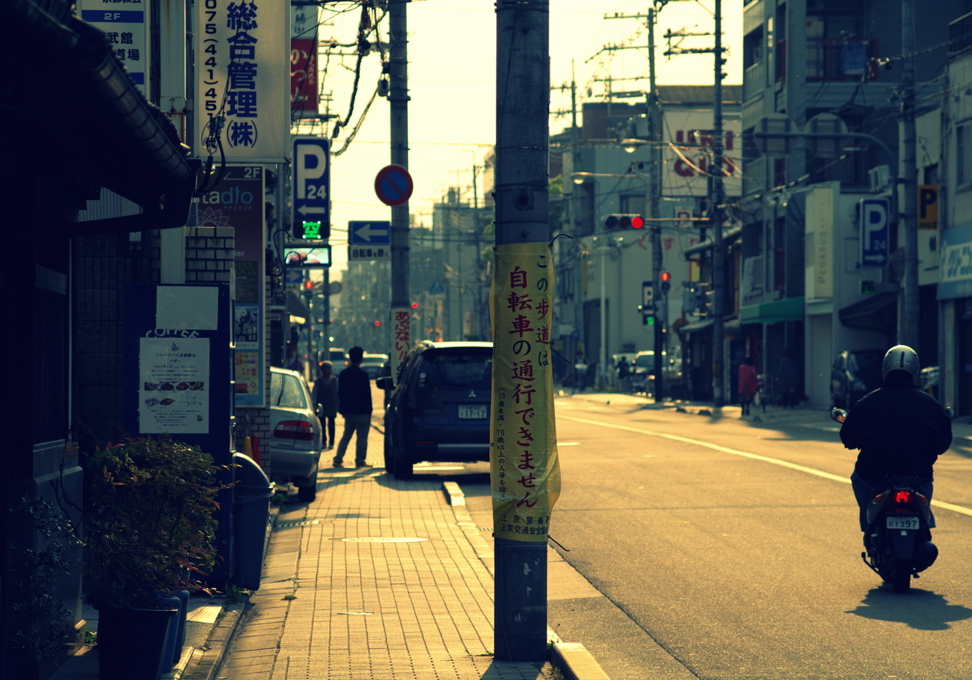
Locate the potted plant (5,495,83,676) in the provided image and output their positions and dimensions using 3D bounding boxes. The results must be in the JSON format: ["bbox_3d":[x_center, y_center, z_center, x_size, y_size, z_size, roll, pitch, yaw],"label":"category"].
[{"bbox_3d":[-2.054,1.172,20.700,0.380,0.900,0.380,0,0,2],"label":"potted plant"}]

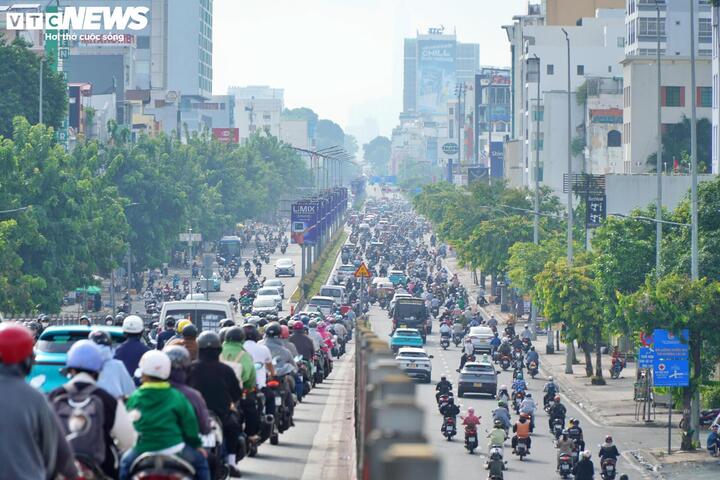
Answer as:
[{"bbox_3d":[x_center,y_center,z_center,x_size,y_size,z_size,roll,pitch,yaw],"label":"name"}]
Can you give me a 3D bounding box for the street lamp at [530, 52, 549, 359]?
[{"bbox_3d":[10.317,-2.465,181.989,1.000,16.810,0.700,0,1,0],"label":"street lamp"}]

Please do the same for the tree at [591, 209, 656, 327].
[{"bbox_3d":[13.603,2.370,162.088,4.200,7.990,4.200,0,1,0],"label":"tree"}]

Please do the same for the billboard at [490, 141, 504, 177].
[{"bbox_3d":[16.198,-9.366,369.884,1.550,4.240,0.250,0,1,0],"label":"billboard"}]

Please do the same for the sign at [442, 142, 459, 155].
[{"bbox_3d":[14.406,-14.488,499.804,2.550,1.910,0.250,0,1,0],"label":"sign"}]

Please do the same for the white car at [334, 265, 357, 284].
[{"bbox_3d":[-1.239,3.008,288.131,1.800,1.600,4.400,0,1,0],"label":"white car"}]

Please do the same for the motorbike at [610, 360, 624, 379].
[{"bbox_3d":[12.397,6.062,151.165,0.700,1.080,1.850,0,1,9],"label":"motorbike"}]

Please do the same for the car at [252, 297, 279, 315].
[{"bbox_3d":[-6.485,4.605,216.149,1.780,1.500,4.300,0,1,0],"label":"car"}]

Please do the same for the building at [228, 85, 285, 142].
[{"bbox_3d":[-27.672,-24.729,847.664,14.500,33.010,18.000,0,1,0],"label":"building"}]

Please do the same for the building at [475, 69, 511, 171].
[{"bbox_3d":[23.361,-14.917,525.801,7.000,27.220,11.000,0,1,16],"label":"building"}]

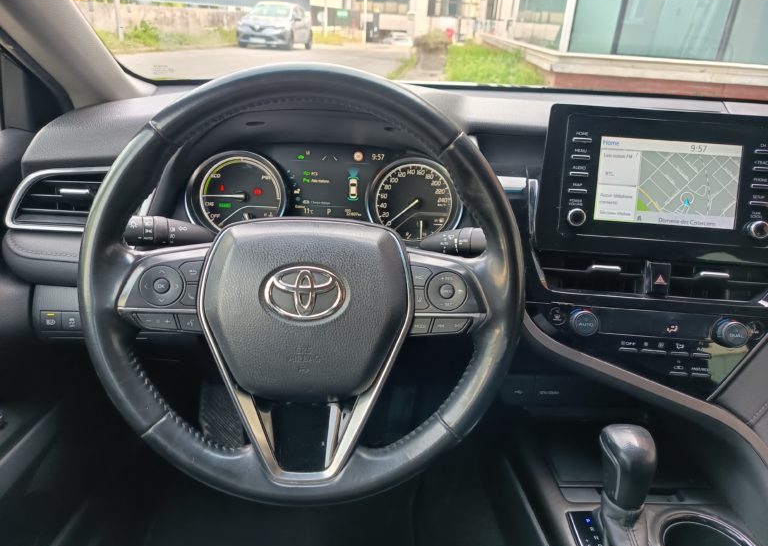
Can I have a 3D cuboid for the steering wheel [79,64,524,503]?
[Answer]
[{"bbox_3d":[-0.071,0.009,0.476,0.376,0.376,0.080,2,1,0],"label":"steering wheel"}]

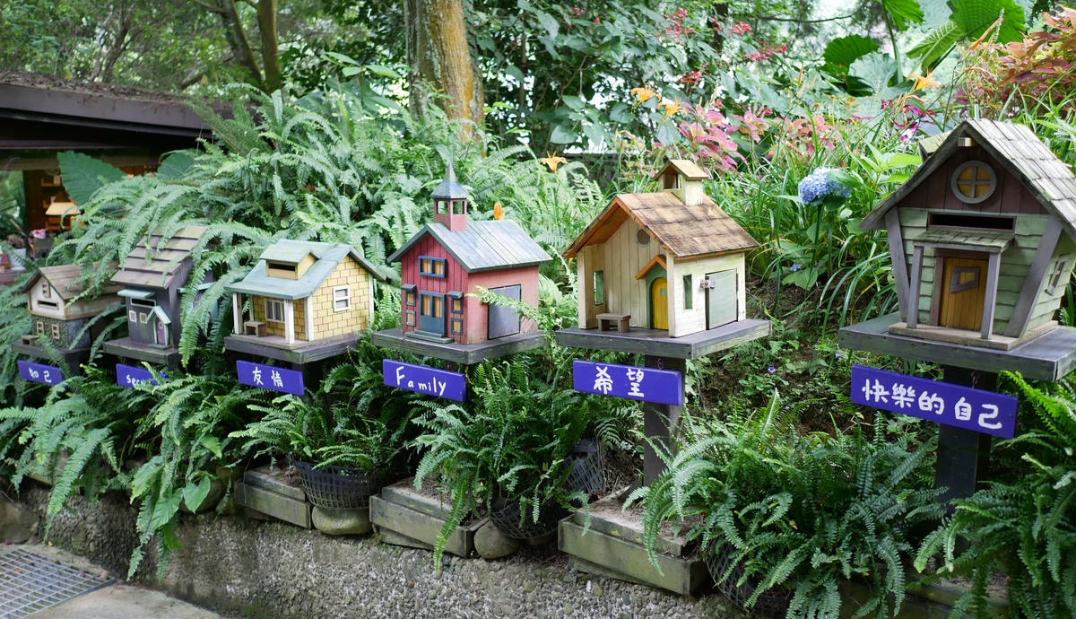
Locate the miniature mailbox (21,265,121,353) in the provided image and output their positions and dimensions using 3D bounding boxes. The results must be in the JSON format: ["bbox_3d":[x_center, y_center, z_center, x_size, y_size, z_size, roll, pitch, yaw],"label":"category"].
[{"bbox_3d":[-2.385,-0.034,4.919,0.400,0.425,0.440,6,11,34],"label":"miniature mailbox"}]

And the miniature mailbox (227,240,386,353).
[{"bbox_3d":[-0.949,-0.057,3.872,0.475,0.436,0.500,6,11,35],"label":"miniature mailbox"}]

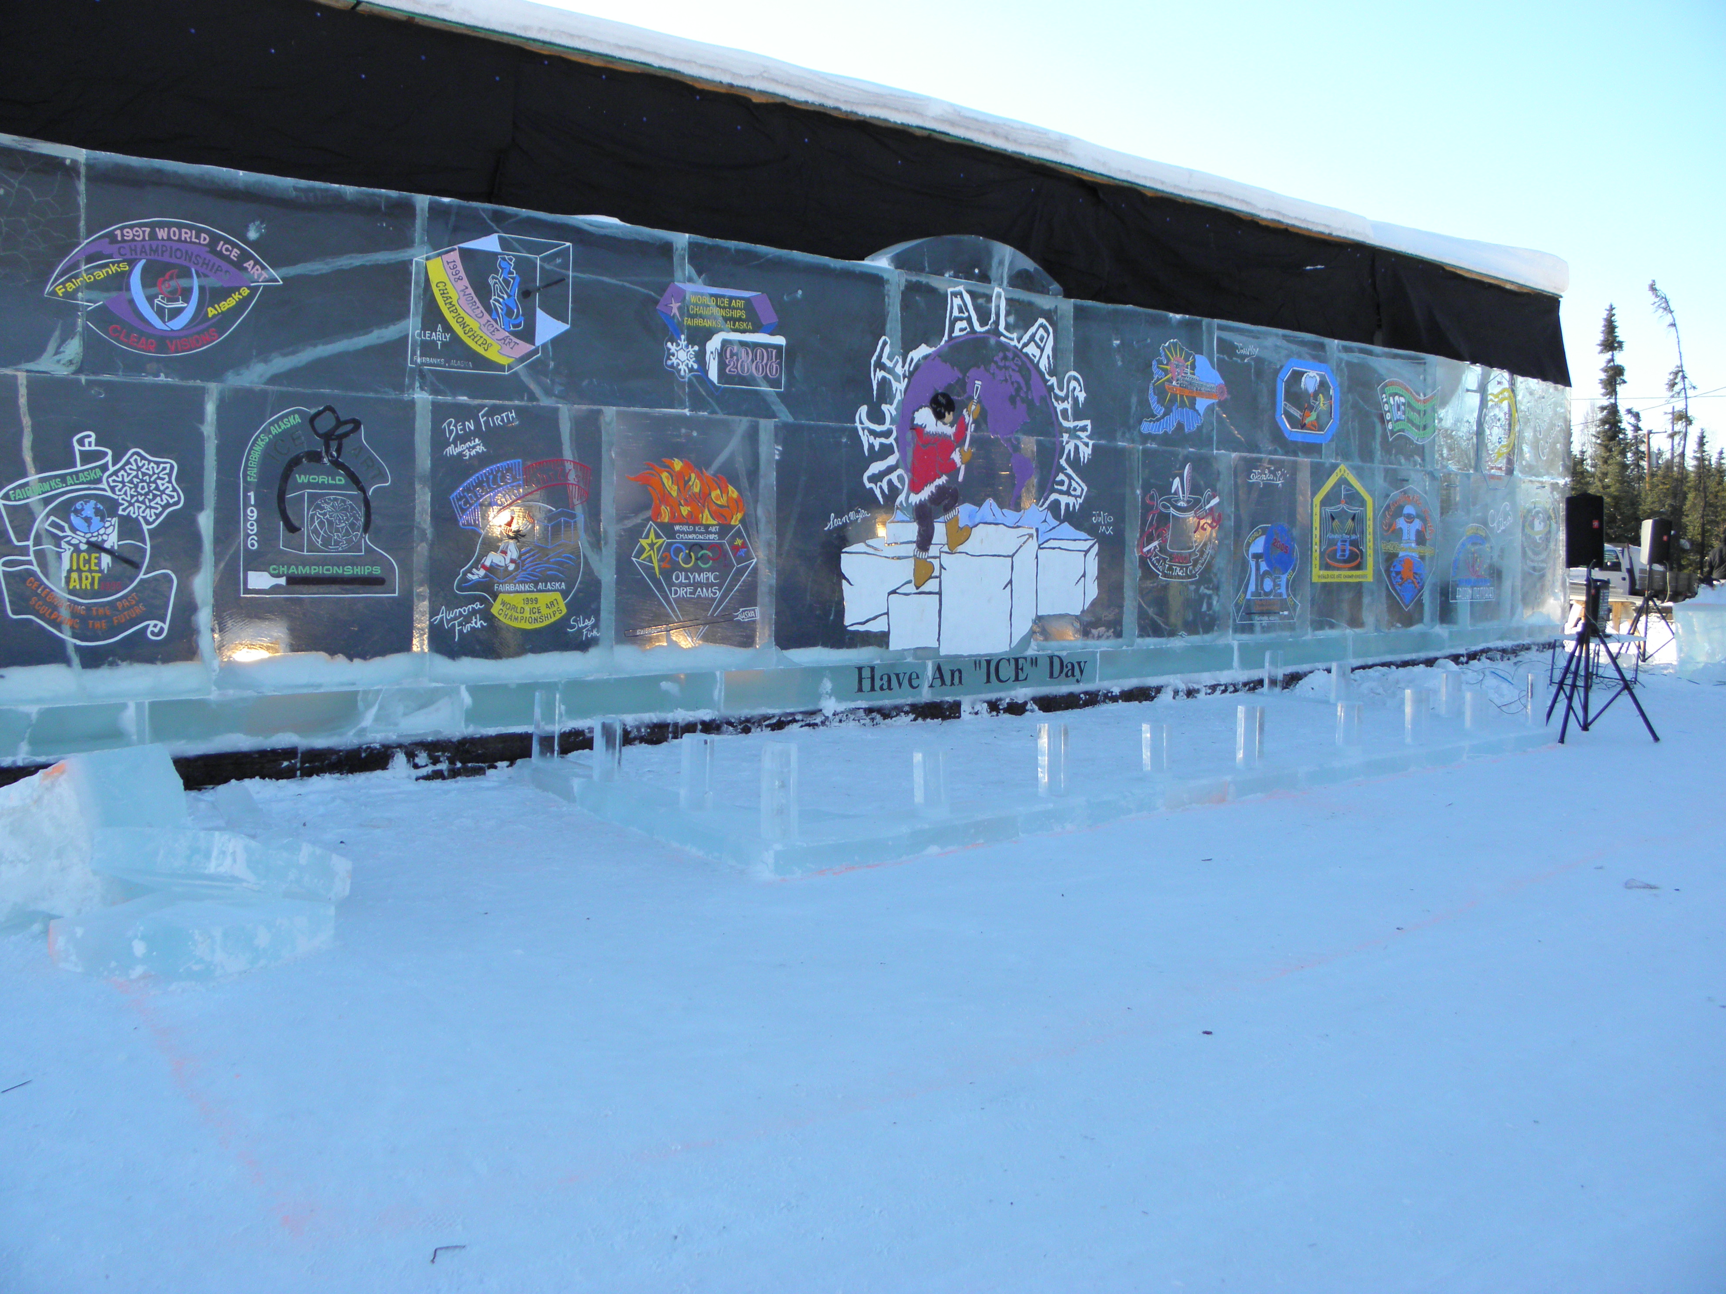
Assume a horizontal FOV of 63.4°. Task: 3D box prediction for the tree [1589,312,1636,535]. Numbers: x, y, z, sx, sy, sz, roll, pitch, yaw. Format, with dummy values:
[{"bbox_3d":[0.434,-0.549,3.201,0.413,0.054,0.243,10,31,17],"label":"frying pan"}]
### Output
[{"bbox_3d":[27.949,-7.339,52.000,1.900,10.800,1.900,2,4,30],"label":"tree"}]

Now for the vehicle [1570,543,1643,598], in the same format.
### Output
[{"bbox_3d":[18.210,-1.721,34.500,1.950,1.900,5.200,-3,5,-40],"label":"vehicle"}]

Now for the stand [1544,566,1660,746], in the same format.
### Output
[{"bbox_3d":[6.190,0.024,11.750,1.000,1.420,1.000,2,4,30],"label":"stand"}]

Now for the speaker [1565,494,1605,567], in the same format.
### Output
[{"bbox_3d":[6.103,-0.986,11.800,0.340,0.615,0.320,3,5,34],"label":"speaker"}]

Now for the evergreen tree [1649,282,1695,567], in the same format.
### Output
[{"bbox_3d":[30.158,-7.740,52.000,1.750,11.600,1.700,2,4,30],"label":"evergreen tree"}]

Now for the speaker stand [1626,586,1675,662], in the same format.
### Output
[{"bbox_3d":[10.520,-0.375,18.700,1.000,1.300,1.000,2,4,30],"label":"speaker stand"}]

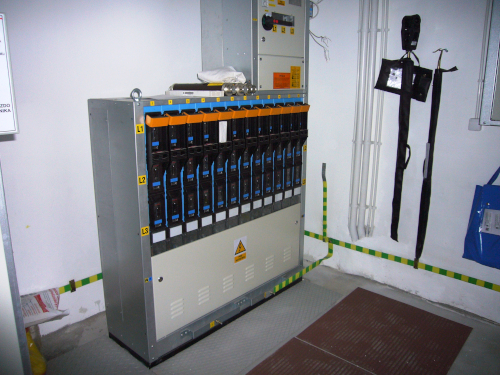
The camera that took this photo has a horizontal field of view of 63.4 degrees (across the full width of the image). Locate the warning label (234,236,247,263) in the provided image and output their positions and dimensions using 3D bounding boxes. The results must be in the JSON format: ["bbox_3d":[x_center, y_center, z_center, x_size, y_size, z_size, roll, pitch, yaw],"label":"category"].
[{"bbox_3d":[-0.053,0.371,2.390,0.004,0.147,0.105,13,19,41],"label":"warning label"}]

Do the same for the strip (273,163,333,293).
[{"bbox_3d":[0.373,0.264,2.864,0.132,0.784,0.648,13,19,41],"label":"strip"}]

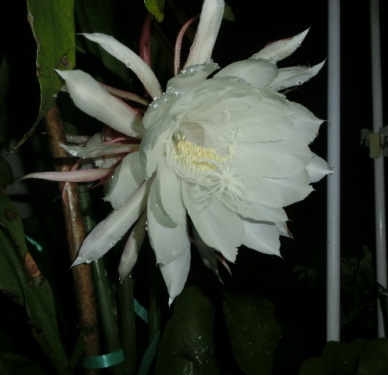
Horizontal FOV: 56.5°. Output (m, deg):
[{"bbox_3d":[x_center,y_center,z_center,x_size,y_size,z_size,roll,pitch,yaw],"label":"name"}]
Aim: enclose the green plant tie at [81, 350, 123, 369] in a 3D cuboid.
[{"bbox_3d":[-0.106,0.200,0.420,0.047,0.013,0.027,-7,-9,-6],"label":"green plant tie"}]

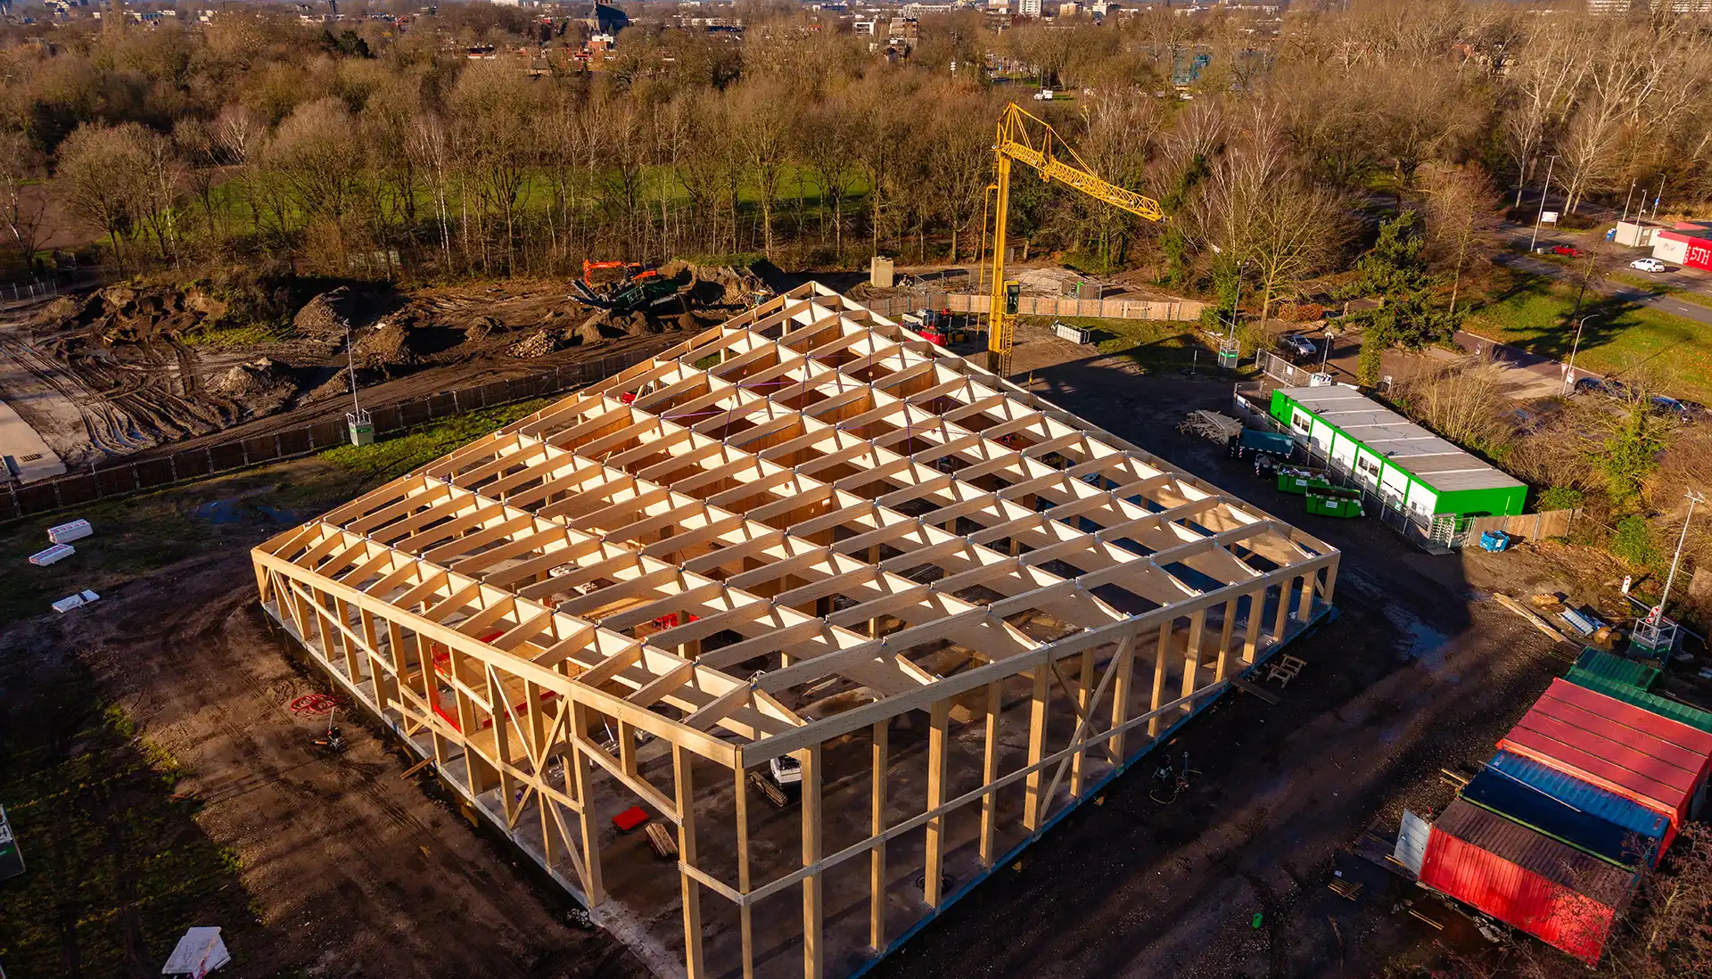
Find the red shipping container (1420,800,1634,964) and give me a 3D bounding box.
[{"bbox_3d":[24.622,14.306,43.753,2.440,2.600,6.060,-20,30,-40],"label":"red shipping container"}]

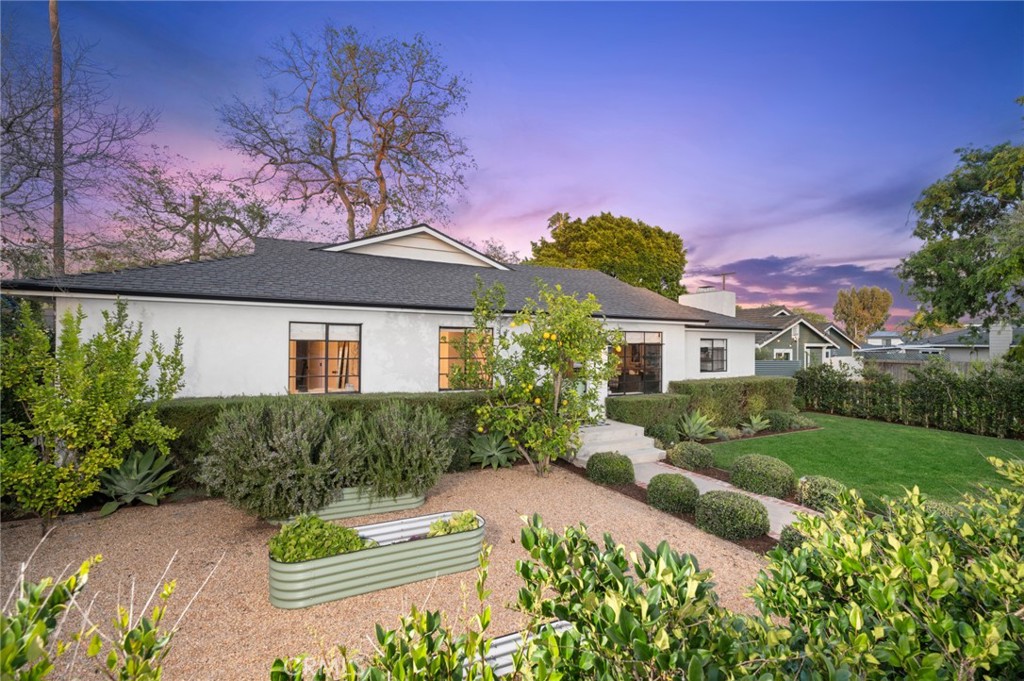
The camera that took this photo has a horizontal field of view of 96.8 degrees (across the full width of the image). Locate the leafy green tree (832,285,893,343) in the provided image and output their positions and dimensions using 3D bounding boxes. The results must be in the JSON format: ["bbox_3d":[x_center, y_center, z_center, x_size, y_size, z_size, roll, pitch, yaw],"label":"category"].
[{"bbox_3d":[44.709,-1.298,58.000,6.600,11.435,6.600,1,-2,-25],"label":"leafy green tree"}]

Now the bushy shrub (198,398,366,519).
[{"bbox_3d":[-3.054,1.481,6.050,1.950,1.410,1.650,1,-2,-25],"label":"bushy shrub"}]

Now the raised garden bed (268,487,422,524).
[{"bbox_3d":[-2.150,2.063,6.038,2.000,0.380,0.570,1,-1,-25],"label":"raised garden bed"}]

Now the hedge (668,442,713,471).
[{"bbox_3d":[3.323,2.101,8.447,0.790,0.470,0.790,0,-1,0],"label":"hedge"}]

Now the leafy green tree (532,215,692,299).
[{"bbox_3d":[5.881,-2.341,28.000,9.600,11.081,9.200,1,-2,-25],"label":"leafy green tree"}]

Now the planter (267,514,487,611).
[{"bbox_3d":[-1.197,2.043,4.373,2.000,0.380,0.570,1,-1,-28],"label":"planter"}]

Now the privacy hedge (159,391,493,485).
[{"bbox_3d":[-2.981,1.662,7.894,5.600,1.230,0.950,1,-1,-26],"label":"privacy hedge"}]

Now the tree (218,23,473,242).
[{"bbox_3d":[-8.788,-6.464,24.000,12.800,19.000,12.000,1,-2,-25],"label":"tree"}]

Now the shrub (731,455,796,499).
[{"bbox_3d":[3.854,2.042,7.008,0.820,0.550,0.850,1,-1,-26],"label":"shrub"}]

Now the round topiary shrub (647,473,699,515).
[{"bbox_3d":[2.204,2.061,6.257,0.680,0.460,0.680,0,-1,0],"label":"round topiary shrub"}]

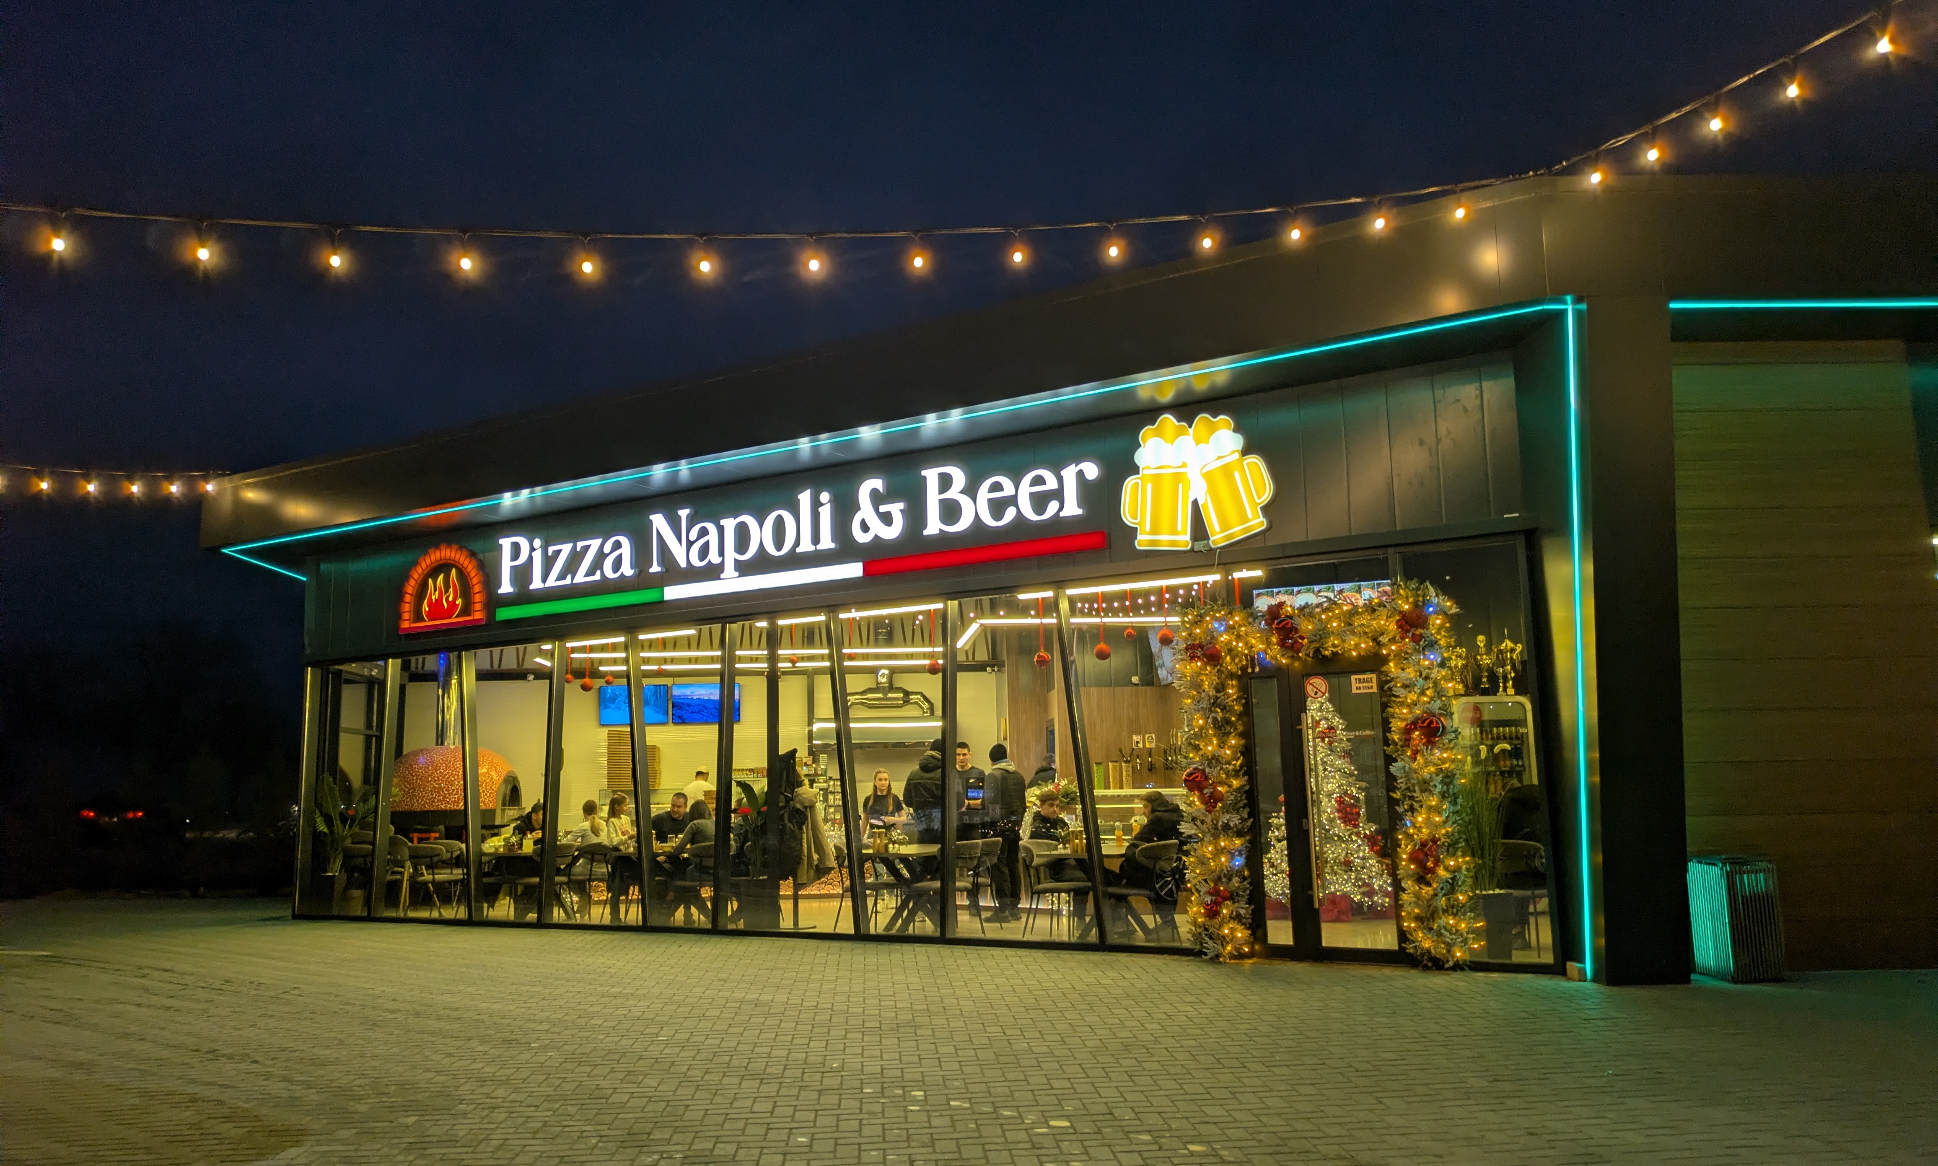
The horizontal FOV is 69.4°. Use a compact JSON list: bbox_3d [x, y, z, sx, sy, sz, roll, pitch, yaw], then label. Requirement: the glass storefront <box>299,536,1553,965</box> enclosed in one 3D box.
[{"bbox_3d":[-1.973,1.759,12.921,13.709,2.938,0.255,-6,-9,31],"label":"glass storefront"}]

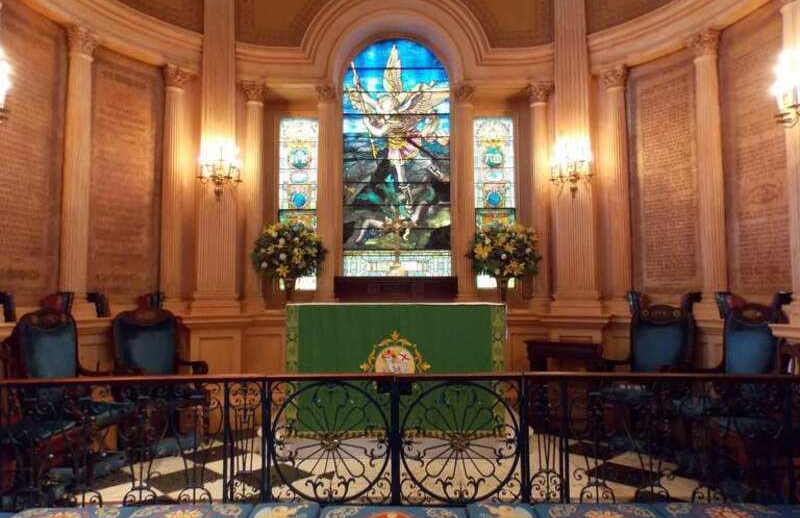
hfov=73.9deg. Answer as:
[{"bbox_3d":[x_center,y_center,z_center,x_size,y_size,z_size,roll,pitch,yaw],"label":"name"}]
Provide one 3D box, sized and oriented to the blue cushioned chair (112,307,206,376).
[{"bbox_3d":[-1.820,0.901,3.960,0.640,1.040,0.620,-4,-5,45],"label":"blue cushioned chair"}]

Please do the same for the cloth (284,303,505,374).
[{"bbox_3d":[-0.032,0.884,4.393,1.672,1.011,0.700,0,-4,0],"label":"cloth"}]

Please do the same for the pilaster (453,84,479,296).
[{"bbox_3d":[0.635,-0.590,5.154,0.220,2.198,0.170,0,-4,0],"label":"pilaster"}]

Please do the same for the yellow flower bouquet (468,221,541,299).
[{"bbox_3d":[0.961,0.026,4.893,0.635,0.710,0.530,0,-4,0],"label":"yellow flower bouquet"}]

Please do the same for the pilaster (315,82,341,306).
[{"bbox_3d":[-0.698,-0.590,5.154,0.220,2.198,0.170,0,-4,0],"label":"pilaster"}]

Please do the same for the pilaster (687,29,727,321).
[{"bbox_3d":[2.373,-0.659,4.089,0.170,2.198,0.210,3,-5,-36],"label":"pilaster"}]

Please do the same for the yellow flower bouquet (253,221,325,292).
[{"bbox_3d":[-1.014,-0.006,4.895,0.663,0.646,0.530,0,-4,0],"label":"yellow flower bouquet"}]

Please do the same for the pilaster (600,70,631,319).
[{"bbox_3d":[1.931,-0.619,4.718,0.210,2.198,0.170,-3,-5,39],"label":"pilaster"}]

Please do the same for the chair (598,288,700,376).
[{"bbox_3d":[1.850,0.871,3.896,0.640,1.112,0.620,3,-5,-43],"label":"chair"}]

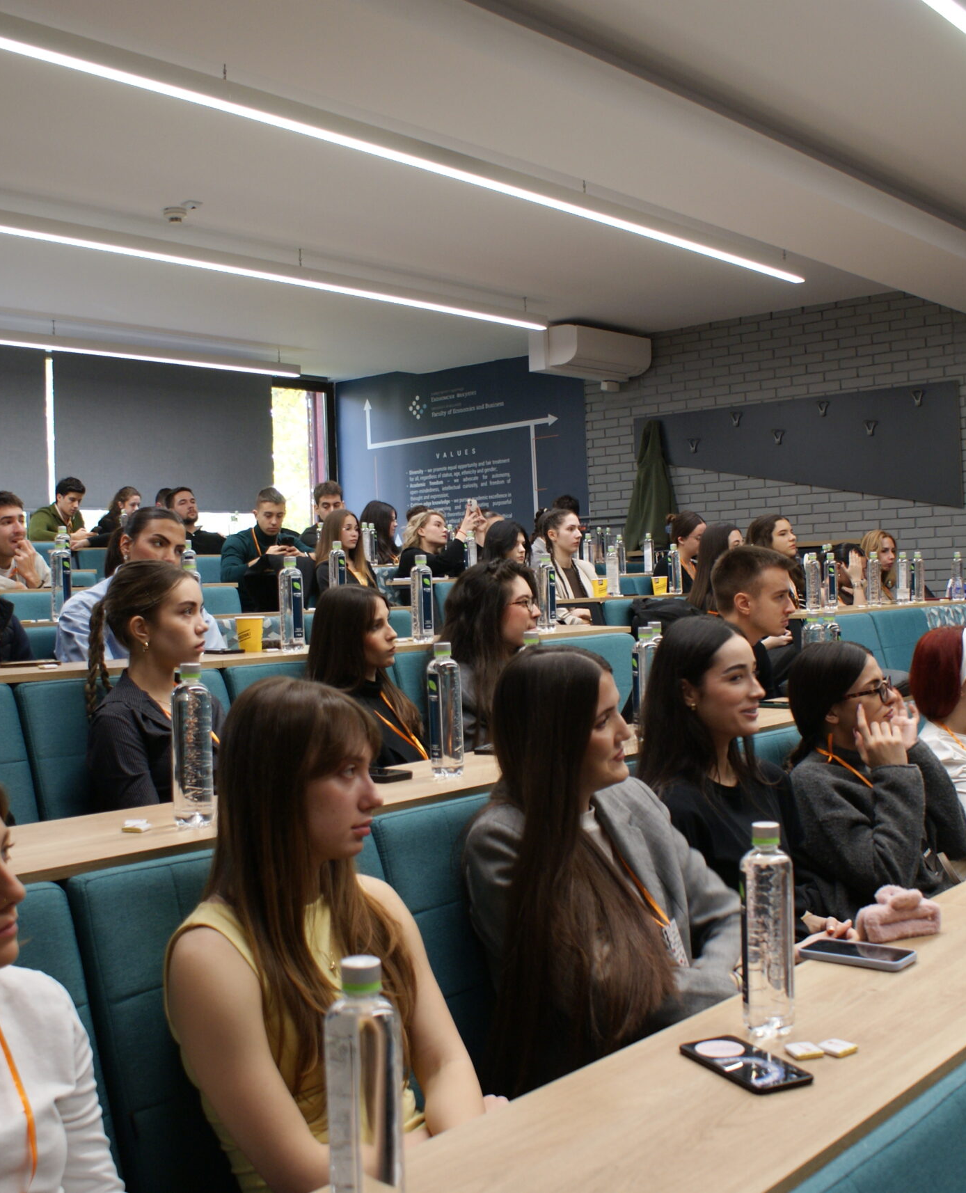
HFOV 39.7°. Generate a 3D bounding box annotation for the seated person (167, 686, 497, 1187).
[{"bbox_3d":[-0.074,0.692,1.491,0.700,1.170,0.470,-1,1,41],"label":"seated person"}]

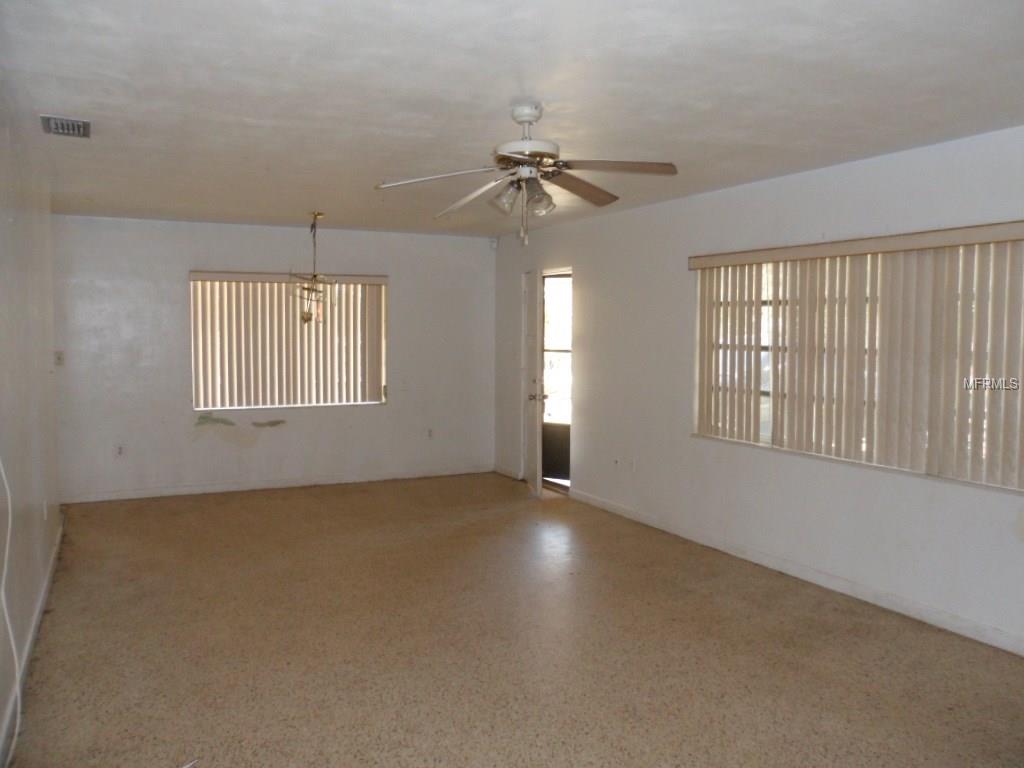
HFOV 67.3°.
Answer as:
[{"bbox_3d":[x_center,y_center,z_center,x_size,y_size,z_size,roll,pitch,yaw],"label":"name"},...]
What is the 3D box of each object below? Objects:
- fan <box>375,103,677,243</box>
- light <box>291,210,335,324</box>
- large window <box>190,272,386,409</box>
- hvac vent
[{"bbox_3d":[0.059,-0.879,3.234,1.280,0.570,1.280,-2,5,-28],"label":"fan"},{"bbox_3d":[-1.630,-0.956,6.359,0.370,0.890,0.370,-2,5,-28],"label":"light"},{"bbox_3d":[-1.999,-0.398,7.101,1.790,1.230,0.110,-2,5,-28],"label":"large window"},{"bbox_3d":[-2.058,-1.188,3.548,0.200,0.030,0.380,-2,5,-28],"label":"hvac vent"}]

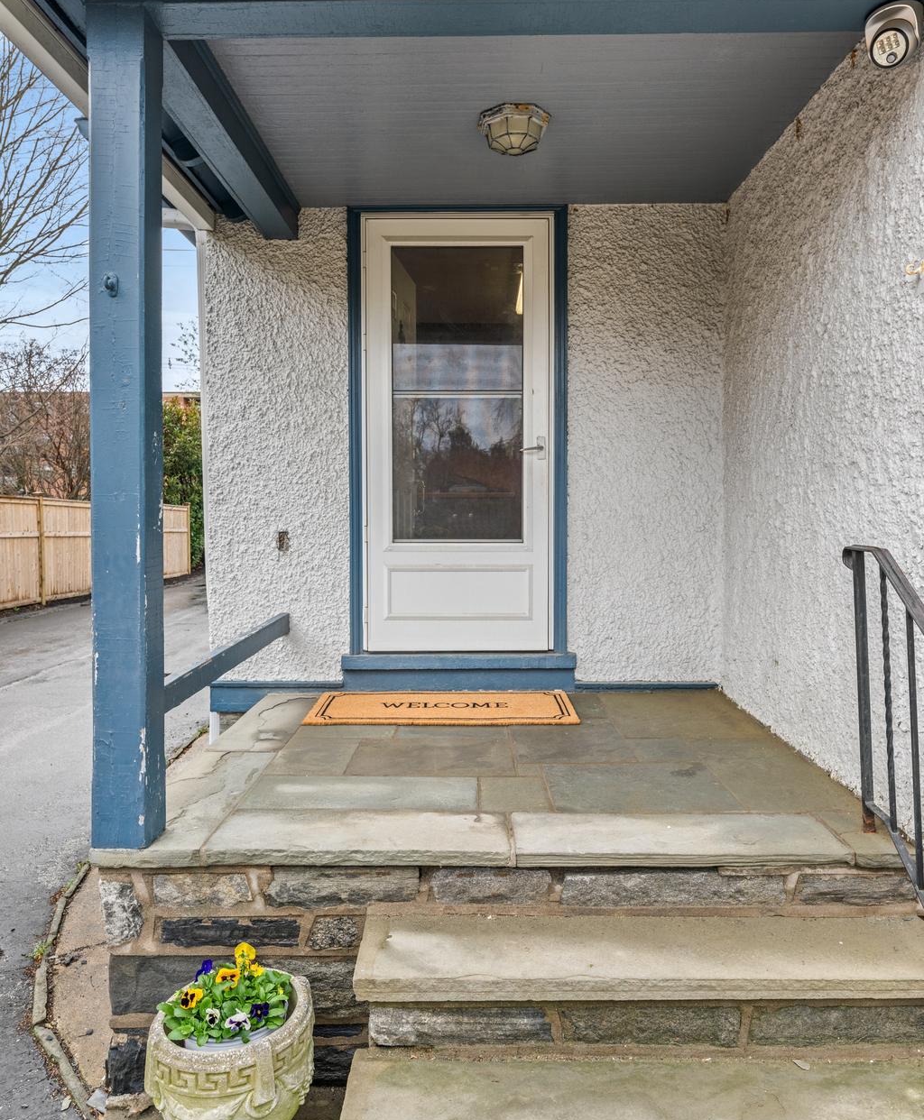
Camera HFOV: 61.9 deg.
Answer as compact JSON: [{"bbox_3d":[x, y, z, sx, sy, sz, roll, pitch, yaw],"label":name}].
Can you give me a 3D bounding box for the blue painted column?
[{"bbox_3d":[-0.849,-0.316,1.969,0.136,2.080,0.130,0,2,1],"label":"blue painted column"}]

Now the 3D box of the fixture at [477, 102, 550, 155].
[{"bbox_3d":[0.184,-1.511,2.730,0.255,0.120,0.255,0,2,1],"label":"fixture"}]

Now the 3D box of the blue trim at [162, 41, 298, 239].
[{"bbox_3d":[-0.824,-1.476,2.719,0.145,0.160,1.480,0,2,1],"label":"blue trim"}]

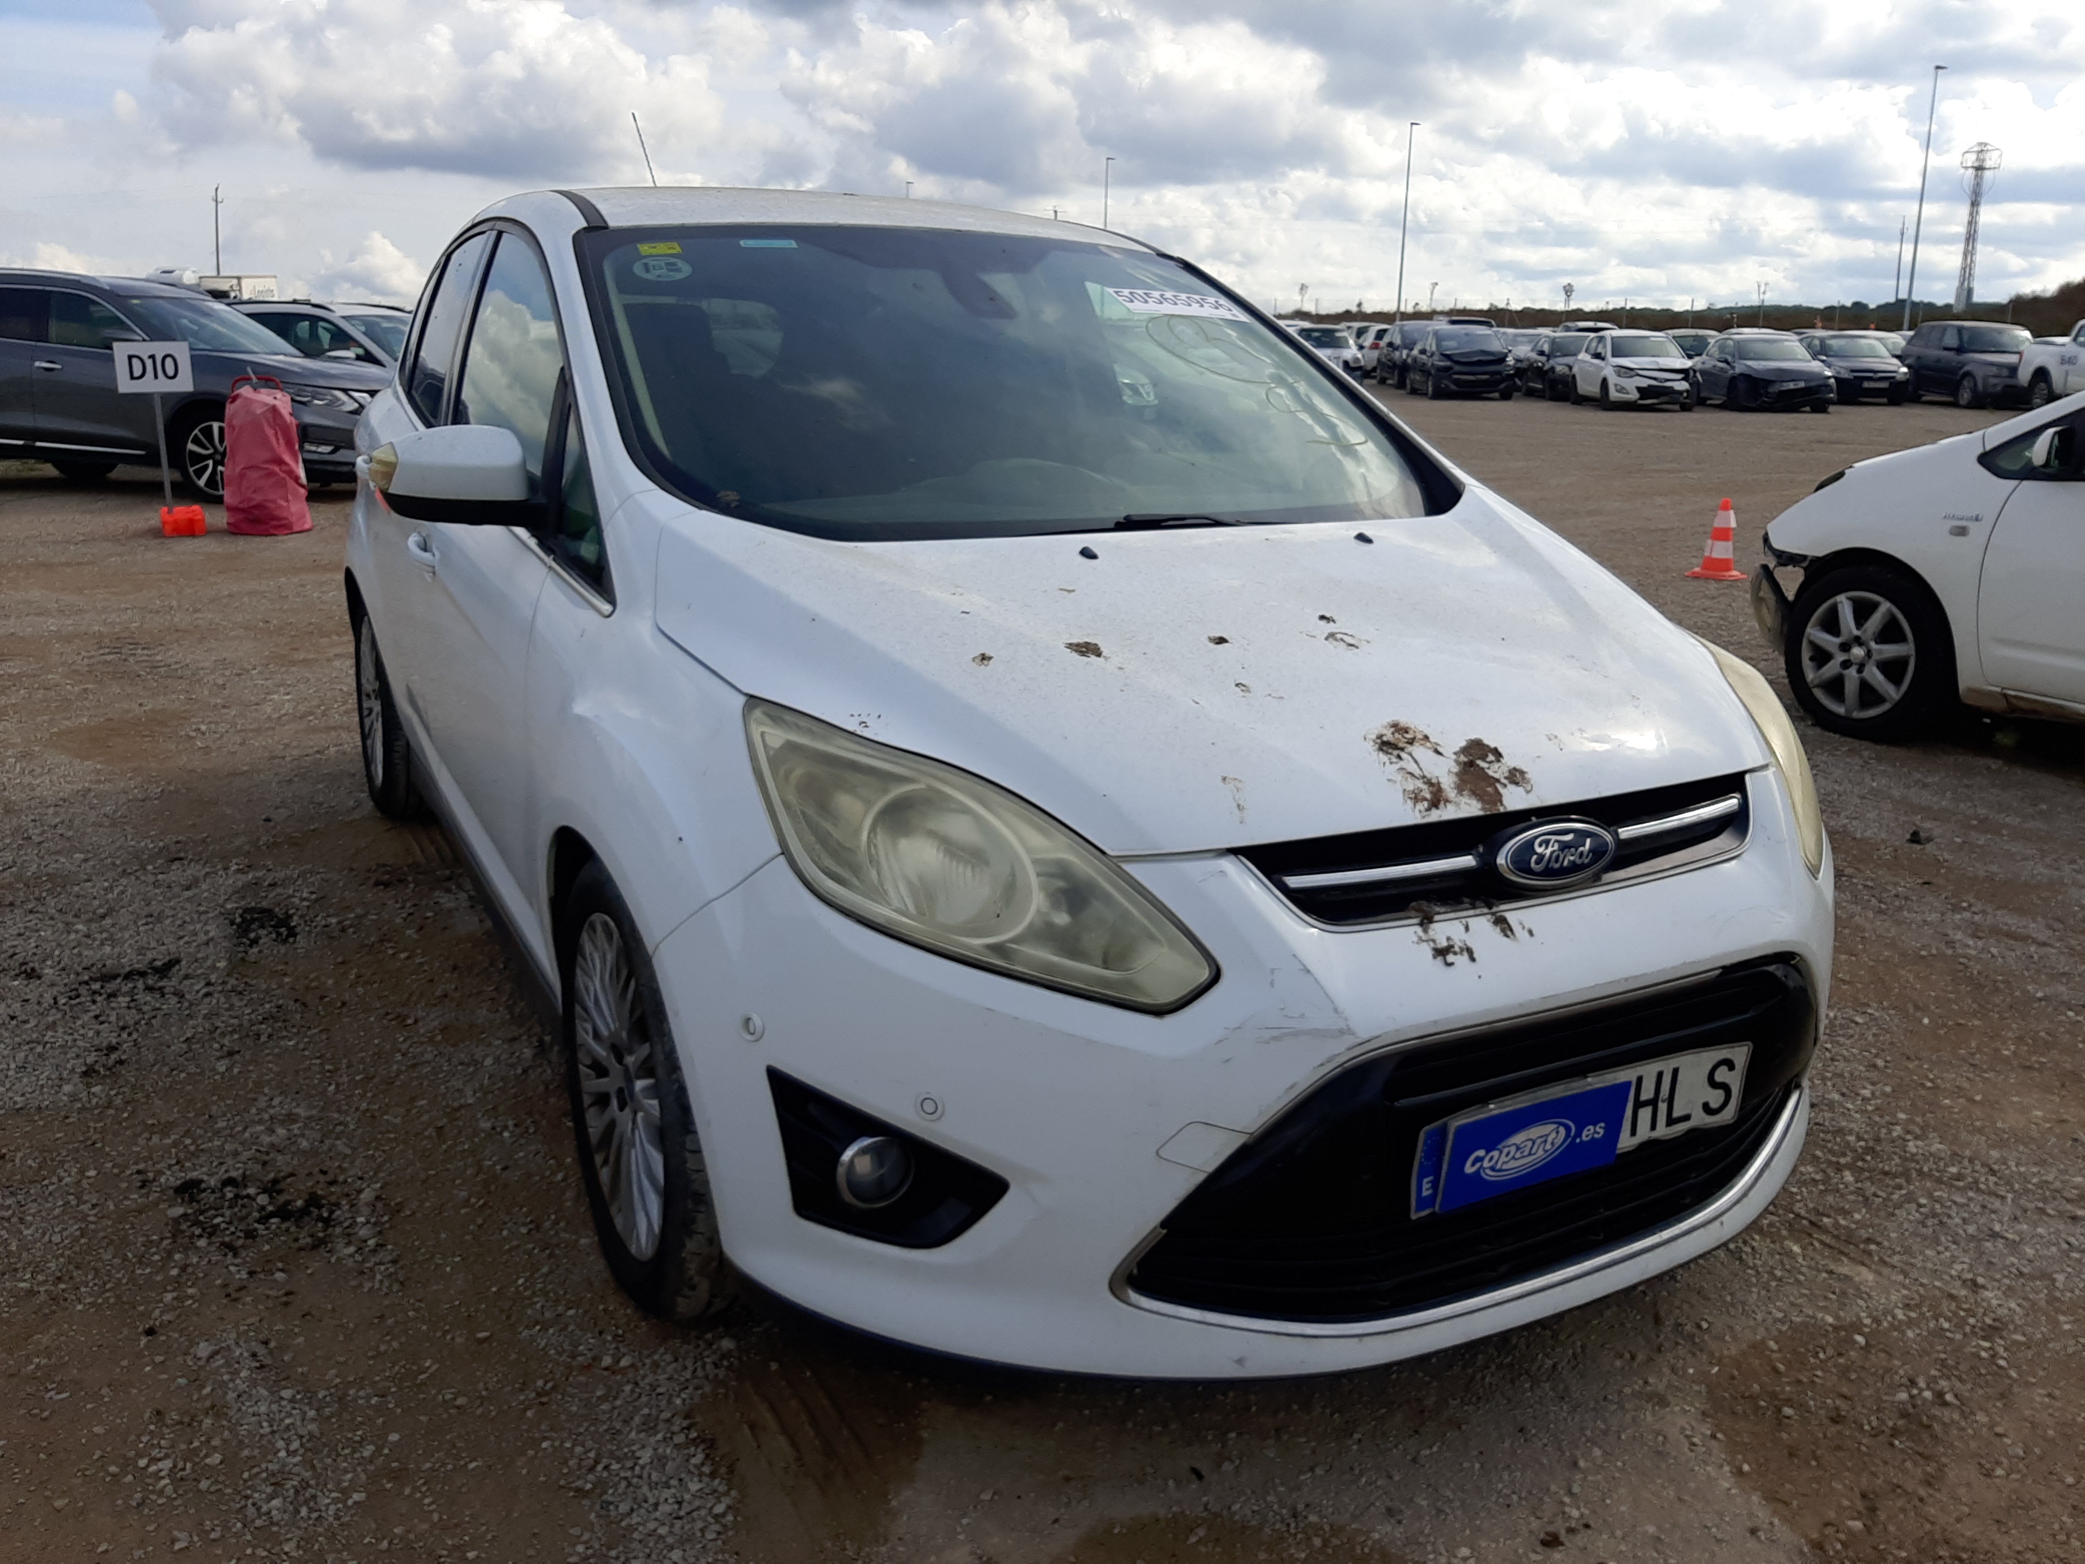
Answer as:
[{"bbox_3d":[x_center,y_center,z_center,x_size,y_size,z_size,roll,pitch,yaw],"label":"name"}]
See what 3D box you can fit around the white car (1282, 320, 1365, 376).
[{"bbox_3d":[6.748,-10.200,37.500,1.770,1.470,4.250,4,16,6],"label":"white car"}]

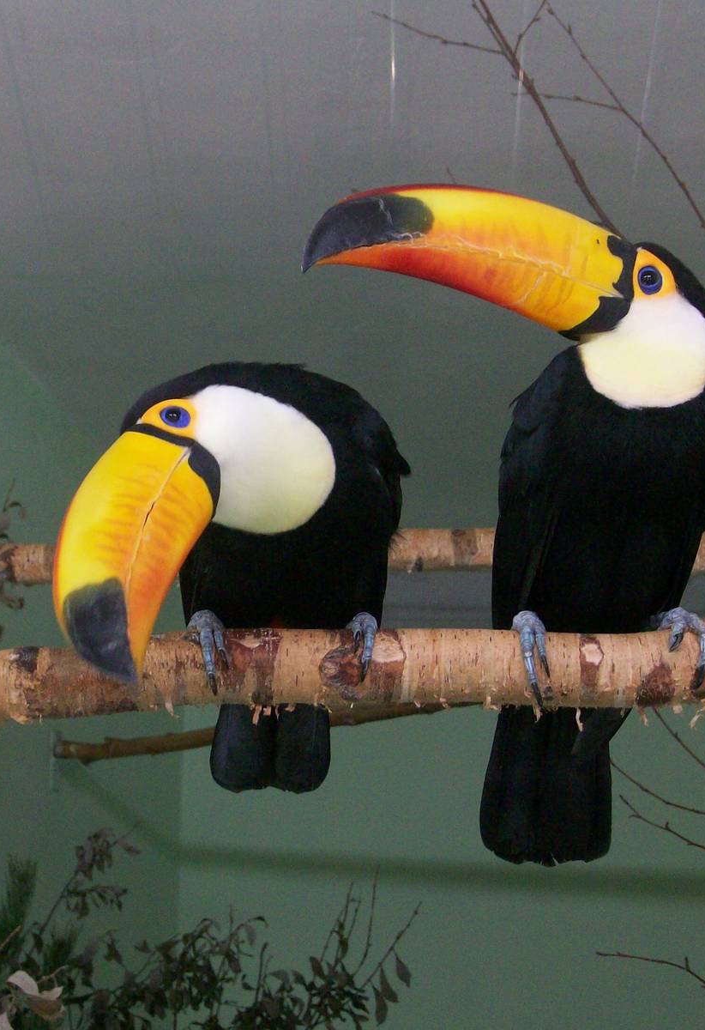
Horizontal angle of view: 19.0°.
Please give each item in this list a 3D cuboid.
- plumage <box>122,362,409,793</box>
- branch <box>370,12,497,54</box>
[{"bbox_3d":[-0.041,0.033,1.205,0.155,0.240,0.250,0,-12,3],"label":"plumage"},{"bbox_3d":[0.071,-0.413,1.800,0.113,0.010,0.020,17,-12,0],"label":"branch"}]

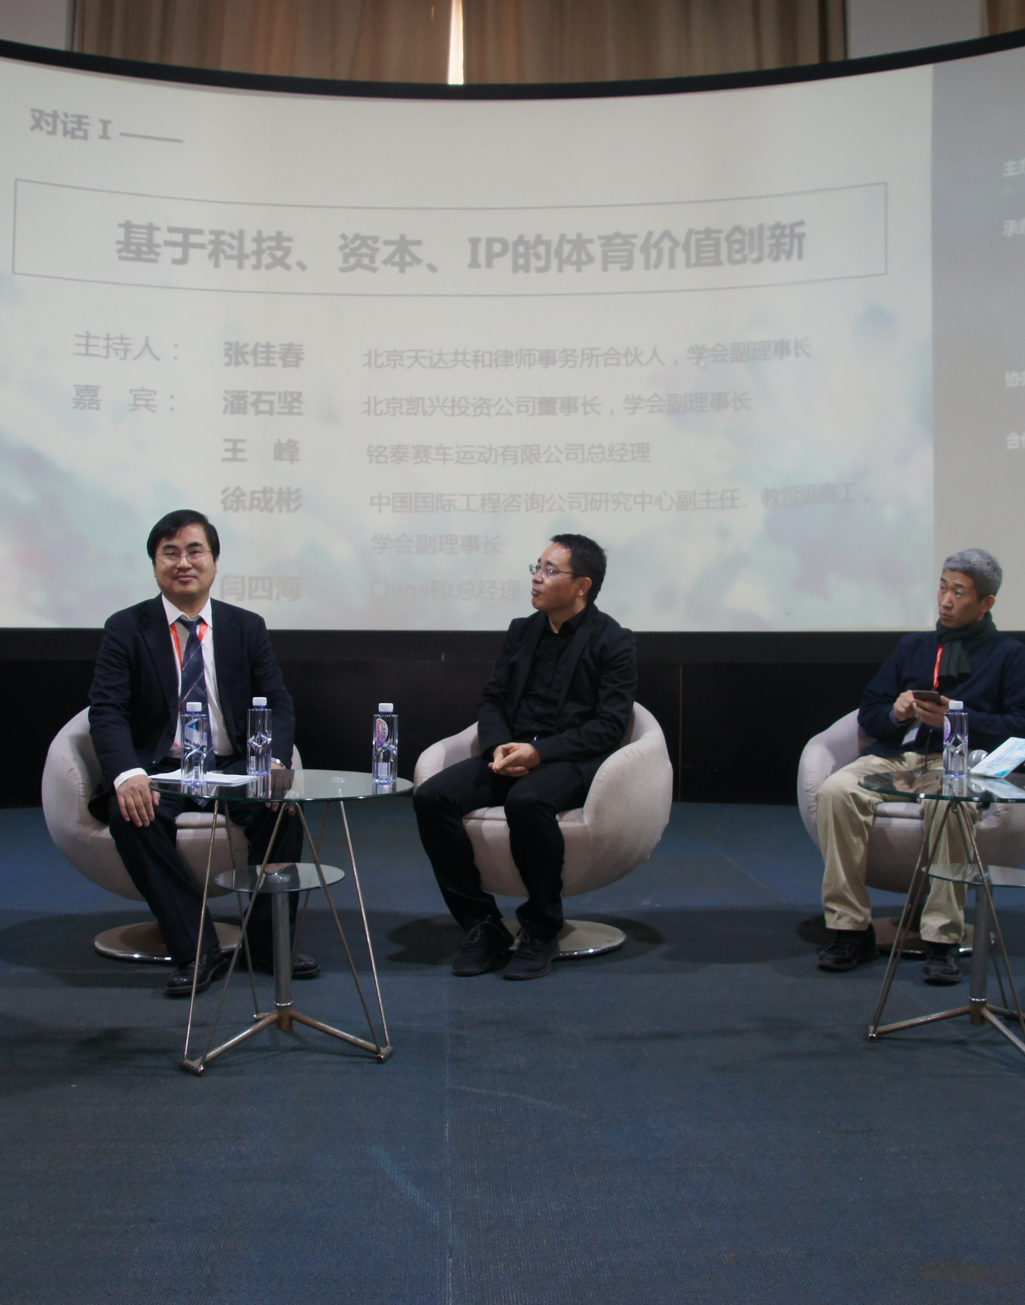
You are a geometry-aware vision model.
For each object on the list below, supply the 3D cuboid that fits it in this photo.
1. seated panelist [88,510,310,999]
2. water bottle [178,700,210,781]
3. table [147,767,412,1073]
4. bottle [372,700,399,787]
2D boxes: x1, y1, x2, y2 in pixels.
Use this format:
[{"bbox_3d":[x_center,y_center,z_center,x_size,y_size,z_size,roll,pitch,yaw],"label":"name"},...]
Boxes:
[{"bbox_3d":[-0.922,0.235,3.898,0.620,1.325,0.820,0,0,-18],"label":"seated panelist"},{"bbox_3d":[-0.714,0.203,2.938,0.058,0.186,0.058,0,0,-10],"label":"water bottle"},{"bbox_3d":[-0.524,0.599,2.974,0.595,0.605,0.595,0,0,-10],"label":"table"},{"bbox_3d":[-0.285,0.204,2.969,0.058,0.186,0.058,0,0,0],"label":"bottle"}]

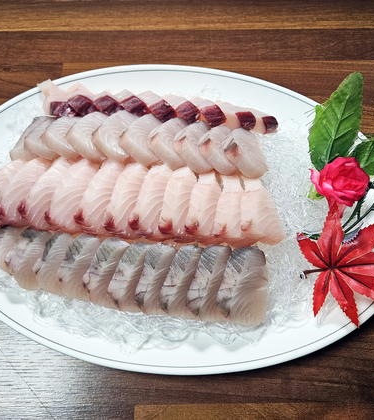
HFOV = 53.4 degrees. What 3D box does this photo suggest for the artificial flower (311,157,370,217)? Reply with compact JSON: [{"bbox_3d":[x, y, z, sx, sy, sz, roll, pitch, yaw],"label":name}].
[{"bbox_3d":[0.115,-0.018,0.278,0.042,0.034,0.043,-4,81,5],"label":"artificial flower"}]

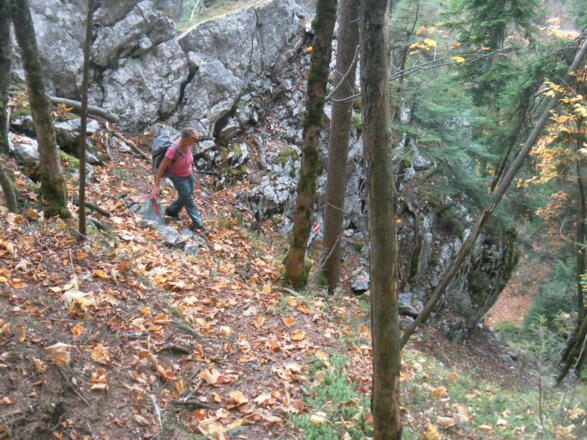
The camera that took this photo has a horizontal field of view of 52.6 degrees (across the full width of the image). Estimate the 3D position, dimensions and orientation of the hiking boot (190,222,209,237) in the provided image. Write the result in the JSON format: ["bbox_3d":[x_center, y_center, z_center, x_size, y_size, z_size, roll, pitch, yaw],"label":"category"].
[{"bbox_3d":[-1.394,0.142,8.850,0.300,0.160,0.115,23,20,27],"label":"hiking boot"}]

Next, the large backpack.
[{"bbox_3d":[-1.955,-1.020,9.100,0.330,0.560,0.360,23,20,27],"label":"large backpack"}]

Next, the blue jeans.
[{"bbox_3d":[-1.665,-0.310,8.980,0.520,0.880,0.380,6,12,31],"label":"blue jeans"}]

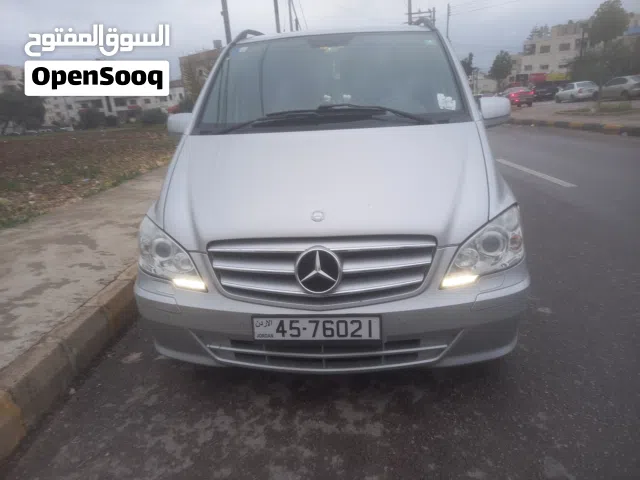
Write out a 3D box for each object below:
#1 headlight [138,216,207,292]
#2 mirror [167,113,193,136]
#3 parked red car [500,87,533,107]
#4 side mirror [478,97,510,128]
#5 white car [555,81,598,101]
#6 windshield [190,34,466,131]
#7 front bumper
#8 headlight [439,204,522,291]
[{"bbox_3d":[-0.698,0.048,2.216,0.400,0.300,0.370,-1,17,6],"label":"headlight"},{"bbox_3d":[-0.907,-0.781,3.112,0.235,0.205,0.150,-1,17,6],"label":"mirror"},{"bbox_3d":[14.614,-10.581,34.200,1.760,1.450,4.500,1,18,12],"label":"parked red car"},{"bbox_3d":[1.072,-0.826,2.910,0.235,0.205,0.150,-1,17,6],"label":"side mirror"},{"bbox_3d":[20.446,-11.752,36.700,1.680,1.470,4.100,-1,17,7],"label":"white car"},{"bbox_3d":[0.060,-1.040,2.847,1.600,0.190,0.916,-1,55,6],"label":"windshield"},{"bbox_3d":[0.012,0.295,2.079,1.890,0.540,0.520,-1,17,6],"label":"front bumper"},{"bbox_3d":[0.724,0.016,2.071,0.400,0.300,0.370,-1,17,6],"label":"headlight"}]

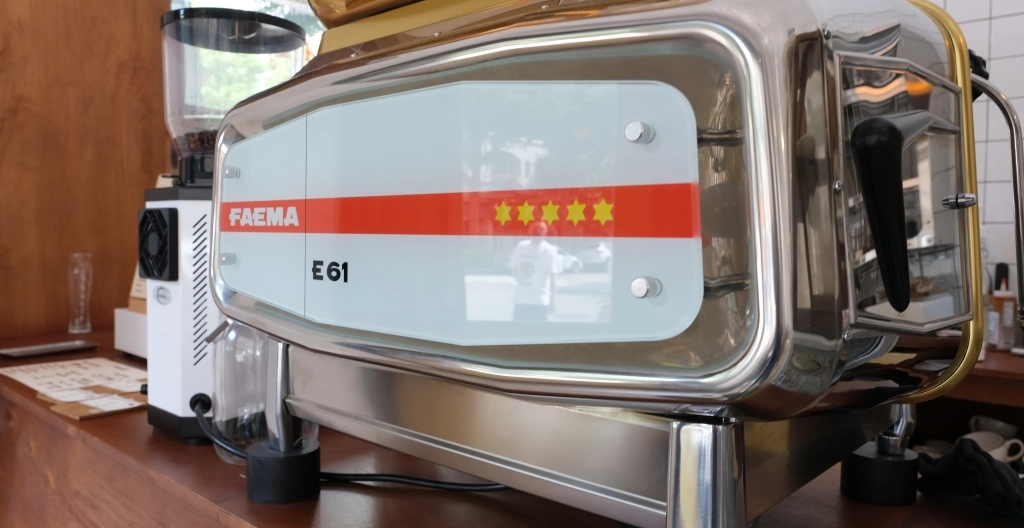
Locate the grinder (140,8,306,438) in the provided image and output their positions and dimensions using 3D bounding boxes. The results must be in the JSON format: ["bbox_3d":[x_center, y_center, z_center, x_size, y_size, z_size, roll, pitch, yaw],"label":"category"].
[{"bbox_3d":[-0.408,-0.058,1.056,0.208,0.596,0.290,3,4,40],"label":"grinder"}]

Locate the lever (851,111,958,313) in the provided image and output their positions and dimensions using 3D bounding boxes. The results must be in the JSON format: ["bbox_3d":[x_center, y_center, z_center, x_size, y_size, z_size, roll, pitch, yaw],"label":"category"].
[{"bbox_3d":[0.232,-0.039,0.402,0.047,0.120,0.120,3,4,40],"label":"lever"}]

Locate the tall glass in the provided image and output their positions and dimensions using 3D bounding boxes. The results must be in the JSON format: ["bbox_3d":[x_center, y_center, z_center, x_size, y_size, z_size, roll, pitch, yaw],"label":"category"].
[{"bbox_3d":[-1.250,0.083,1.970,0.066,0.221,0.066,3,4,40],"label":"tall glass"}]

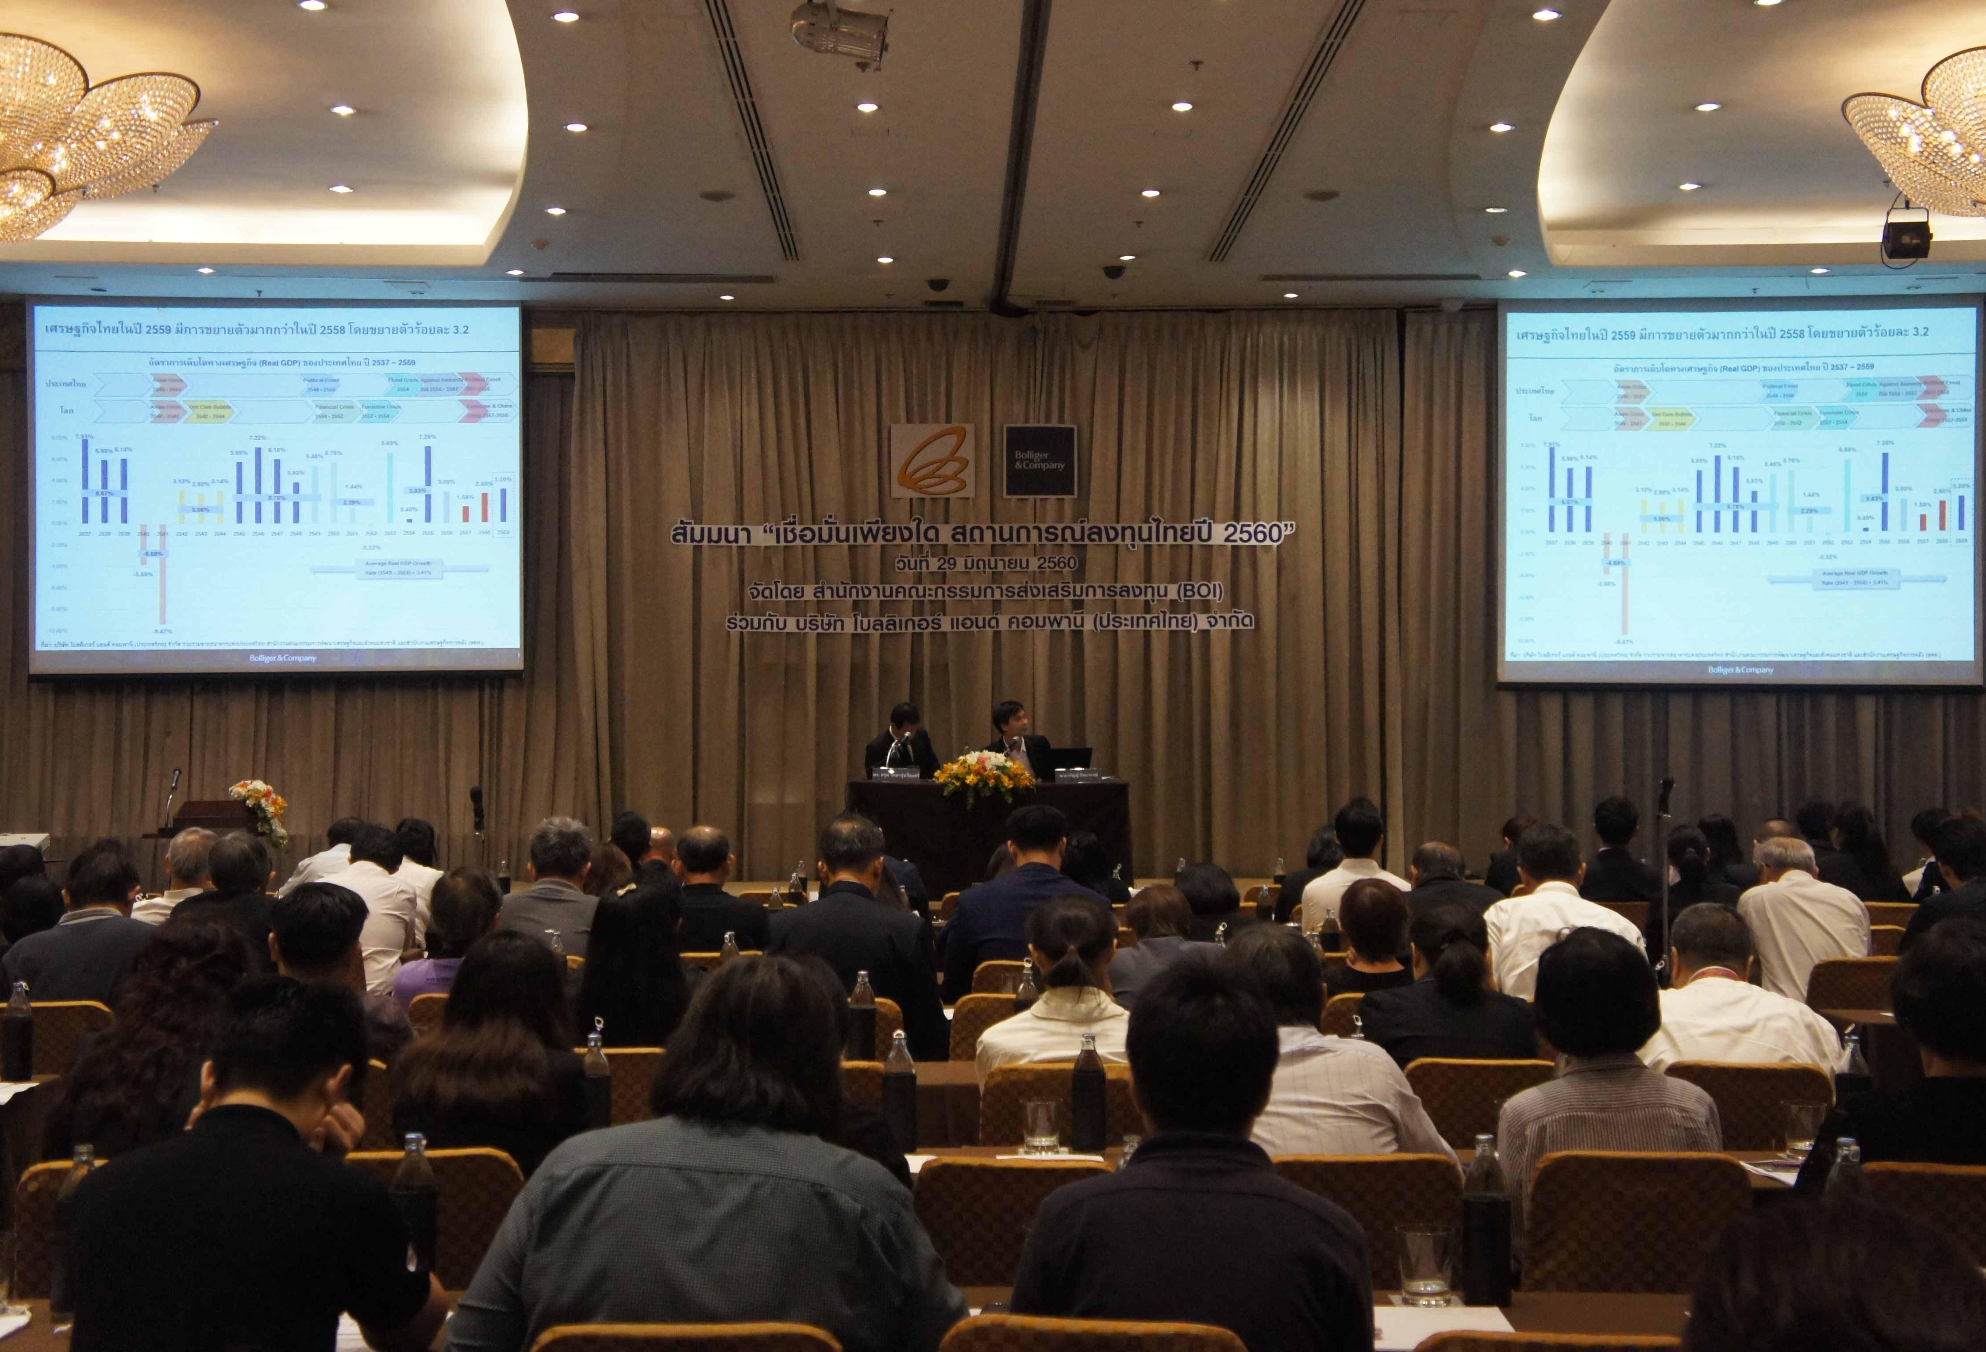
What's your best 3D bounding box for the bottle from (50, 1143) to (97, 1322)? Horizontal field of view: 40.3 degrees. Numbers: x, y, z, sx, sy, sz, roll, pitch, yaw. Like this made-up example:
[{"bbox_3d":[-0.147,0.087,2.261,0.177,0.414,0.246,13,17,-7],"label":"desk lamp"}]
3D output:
[{"bbox_3d":[-1.248,0.750,3.690,0.067,0.236,0.067,0,-2,-1],"label":"bottle"}]

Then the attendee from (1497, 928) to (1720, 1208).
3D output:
[{"bbox_3d":[1.166,1.107,5.365,0.460,1.250,0.750,0,-1,-1],"label":"attendee"}]

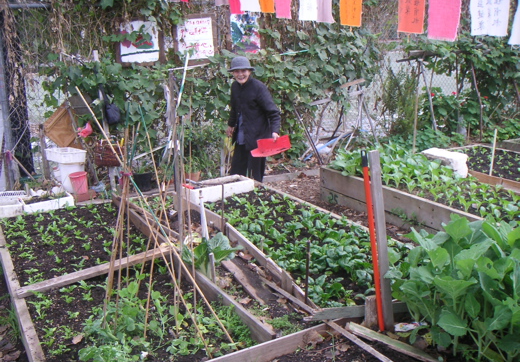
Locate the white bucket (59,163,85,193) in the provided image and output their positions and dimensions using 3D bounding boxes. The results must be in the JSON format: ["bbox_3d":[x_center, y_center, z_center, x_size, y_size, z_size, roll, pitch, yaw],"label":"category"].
[{"bbox_3d":[-2.097,-0.044,6.350,0.290,0.360,0.290,-1,13,-6],"label":"white bucket"}]

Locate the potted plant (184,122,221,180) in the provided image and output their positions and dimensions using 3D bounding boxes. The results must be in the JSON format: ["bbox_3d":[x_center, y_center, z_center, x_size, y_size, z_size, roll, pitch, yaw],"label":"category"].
[{"bbox_3d":[-0.673,-0.294,6.665,0.410,0.710,0.400,-2,14,0],"label":"potted plant"}]

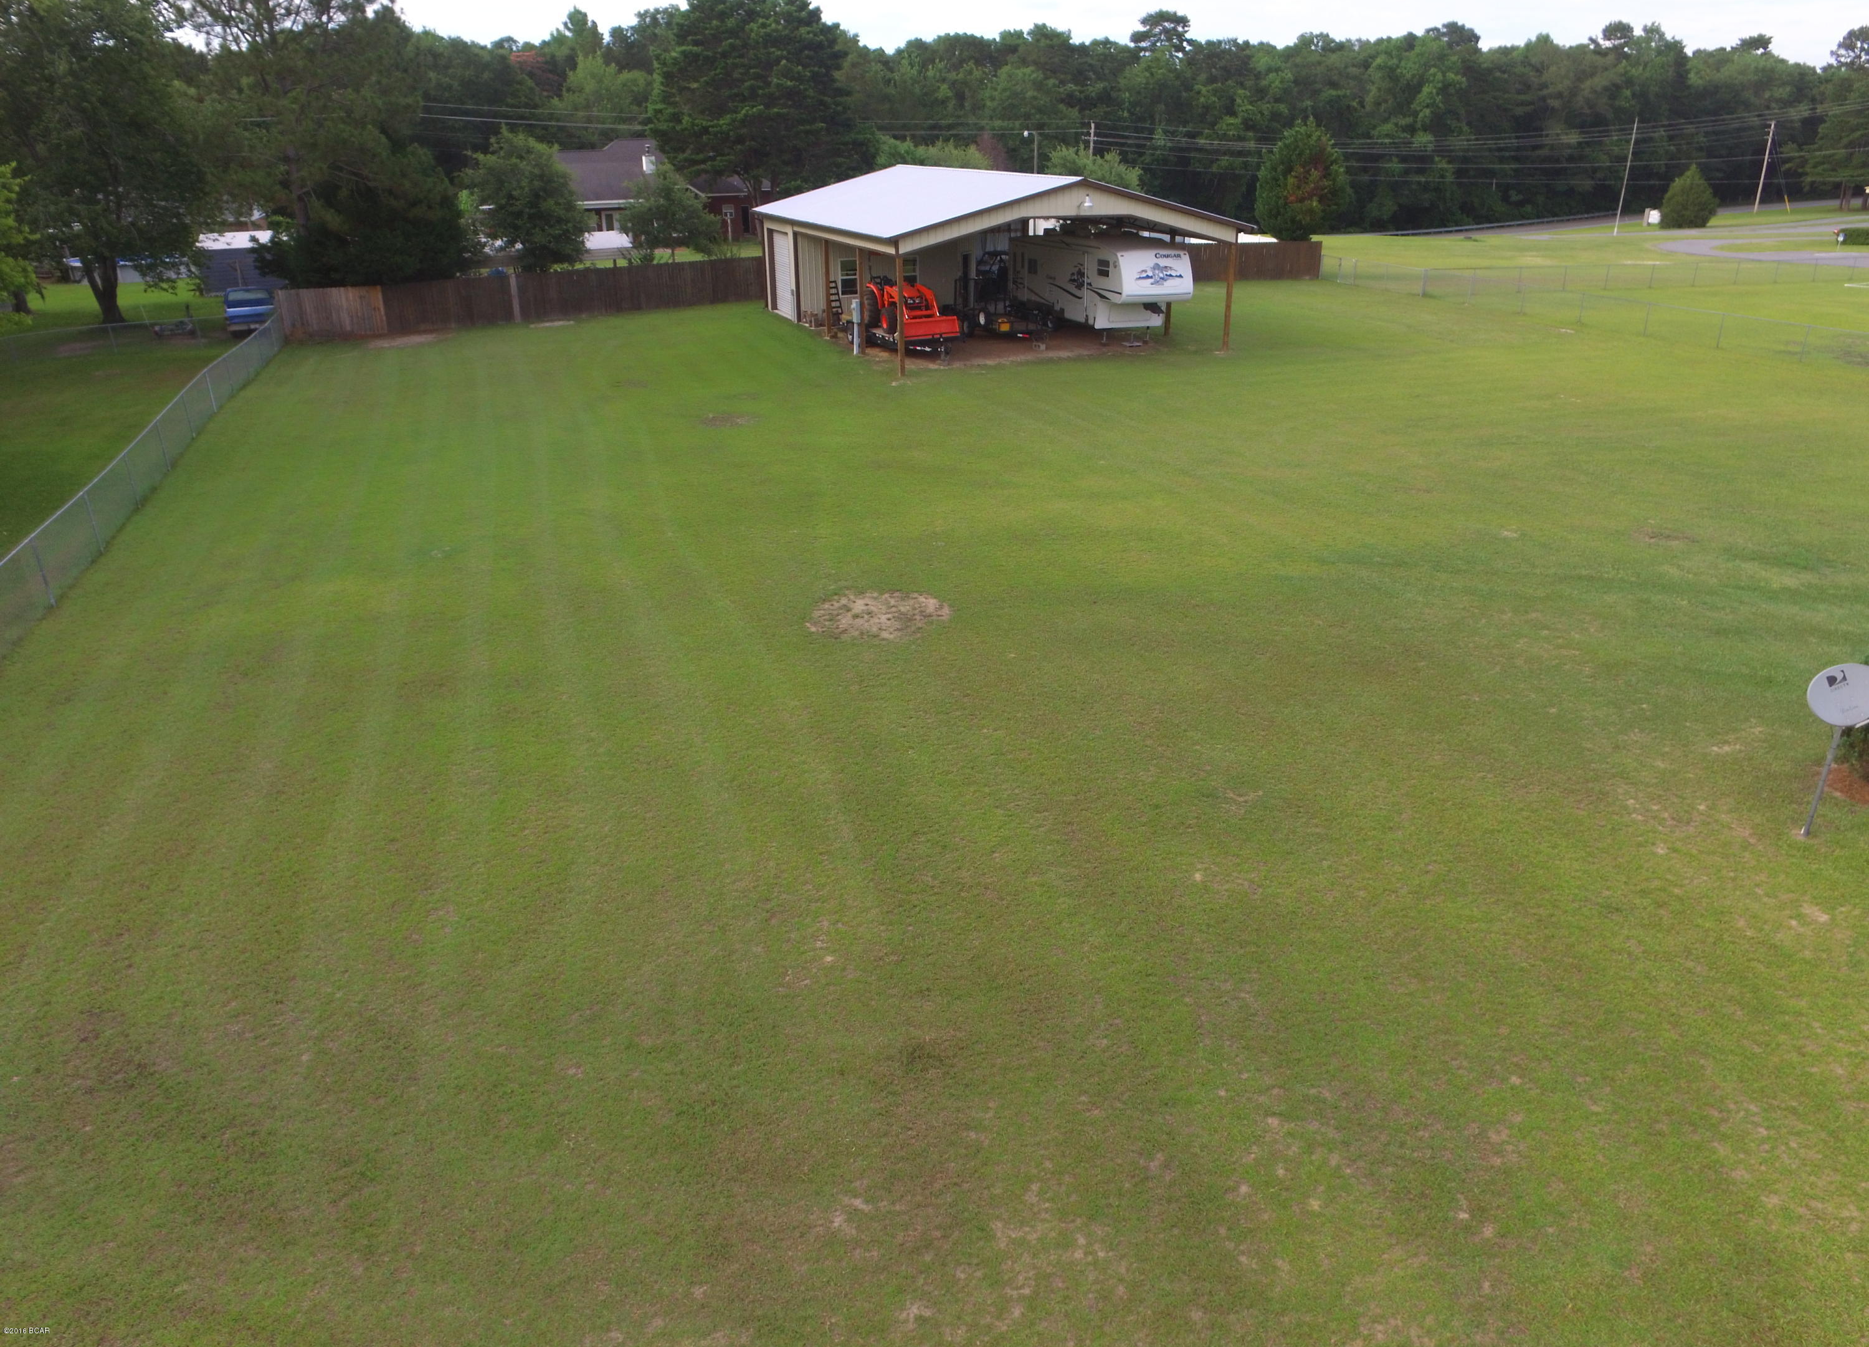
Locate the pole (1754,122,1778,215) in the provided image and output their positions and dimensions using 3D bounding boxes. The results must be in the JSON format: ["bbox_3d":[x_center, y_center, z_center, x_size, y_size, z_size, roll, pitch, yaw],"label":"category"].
[{"bbox_3d":[87.223,-53.195,113.344,0.350,8.790,0.350,0,26,0],"label":"pole"}]

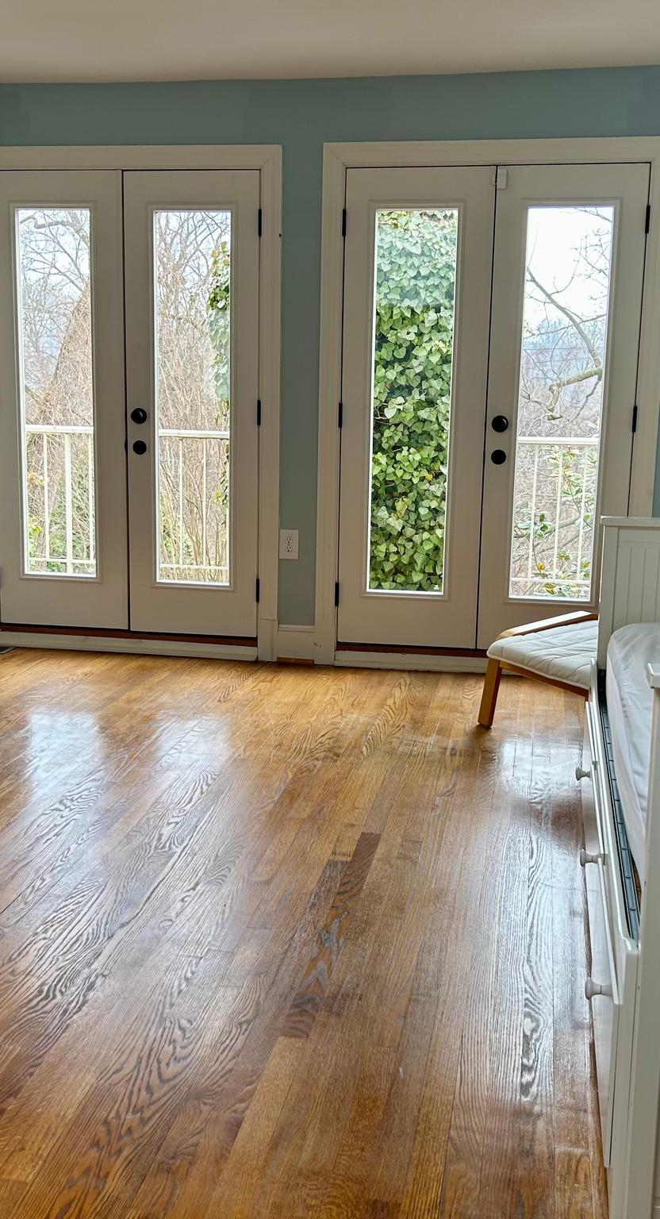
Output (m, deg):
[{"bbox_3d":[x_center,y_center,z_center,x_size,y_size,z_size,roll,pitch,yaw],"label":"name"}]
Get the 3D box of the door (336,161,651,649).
[{"bbox_3d":[0.653,-0.810,5.103,1.213,1.988,0.050,3,10,10],"label":"door"}]

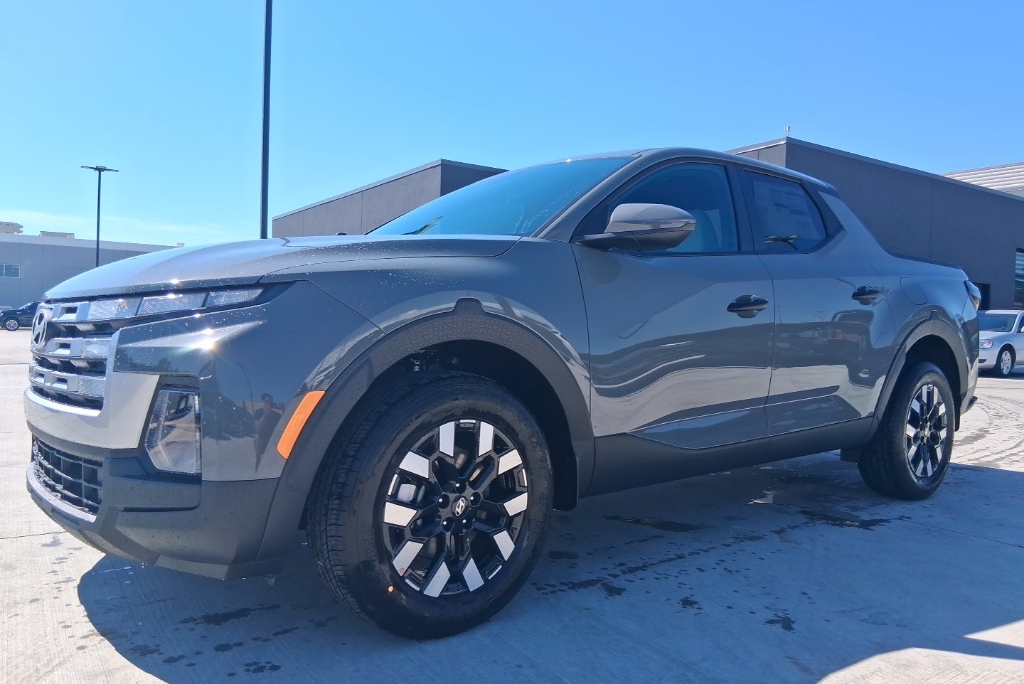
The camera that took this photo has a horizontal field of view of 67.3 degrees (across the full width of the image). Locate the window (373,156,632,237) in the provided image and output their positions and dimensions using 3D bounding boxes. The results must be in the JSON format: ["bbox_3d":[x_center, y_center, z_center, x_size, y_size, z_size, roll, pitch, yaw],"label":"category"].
[{"bbox_3d":[-0.188,-0.551,3.332,0.930,0.140,1.450,-38,23,-32],"label":"window"}]

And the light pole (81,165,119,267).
[{"bbox_3d":[-22.091,-4.958,41.000,1.850,8.900,1.850,1,0,-23],"label":"light pole"}]

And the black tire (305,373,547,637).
[{"bbox_3d":[-0.214,0.466,2.267,0.750,0.750,0.250,0,0,-39],"label":"black tire"}]

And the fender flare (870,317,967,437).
[{"bbox_3d":[2.143,0.170,4.051,1.150,0.610,0.120,0,0,-39],"label":"fender flare"}]

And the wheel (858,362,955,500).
[{"bbox_3d":[2.128,0.465,4.149,0.750,0.750,0.250,0,0,-39],"label":"wheel"}]

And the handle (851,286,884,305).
[{"bbox_3d":[1.696,-0.222,3.673,0.250,0.065,0.060,0,0,-39],"label":"handle"}]

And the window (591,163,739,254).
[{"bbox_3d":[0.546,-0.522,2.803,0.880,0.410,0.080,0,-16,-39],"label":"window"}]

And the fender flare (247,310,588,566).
[{"bbox_3d":[-0.184,0.189,2.088,1.050,0.610,0.130,0,2,-39],"label":"fender flare"}]

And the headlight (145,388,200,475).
[{"bbox_3d":[-0.775,0.195,1.791,0.180,0.185,0.100,3,2,34],"label":"headlight"}]

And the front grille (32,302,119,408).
[{"bbox_3d":[-1.389,0.035,2.368,0.180,0.320,0.970,0,0,-39],"label":"front grille"}]

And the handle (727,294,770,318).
[{"bbox_3d":[0.895,-0.132,2.918,0.260,0.085,0.060,0,2,-39],"label":"handle"}]

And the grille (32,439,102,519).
[{"bbox_3d":[-1.363,0.348,2.301,0.100,0.180,0.980,0,2,-39],"label":"grille"}]

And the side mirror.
[{"bbox_3d":[0.387,-0.360,2.435,0.290,0.155,0.250,0,2,-39],"label":"side mirror"}]

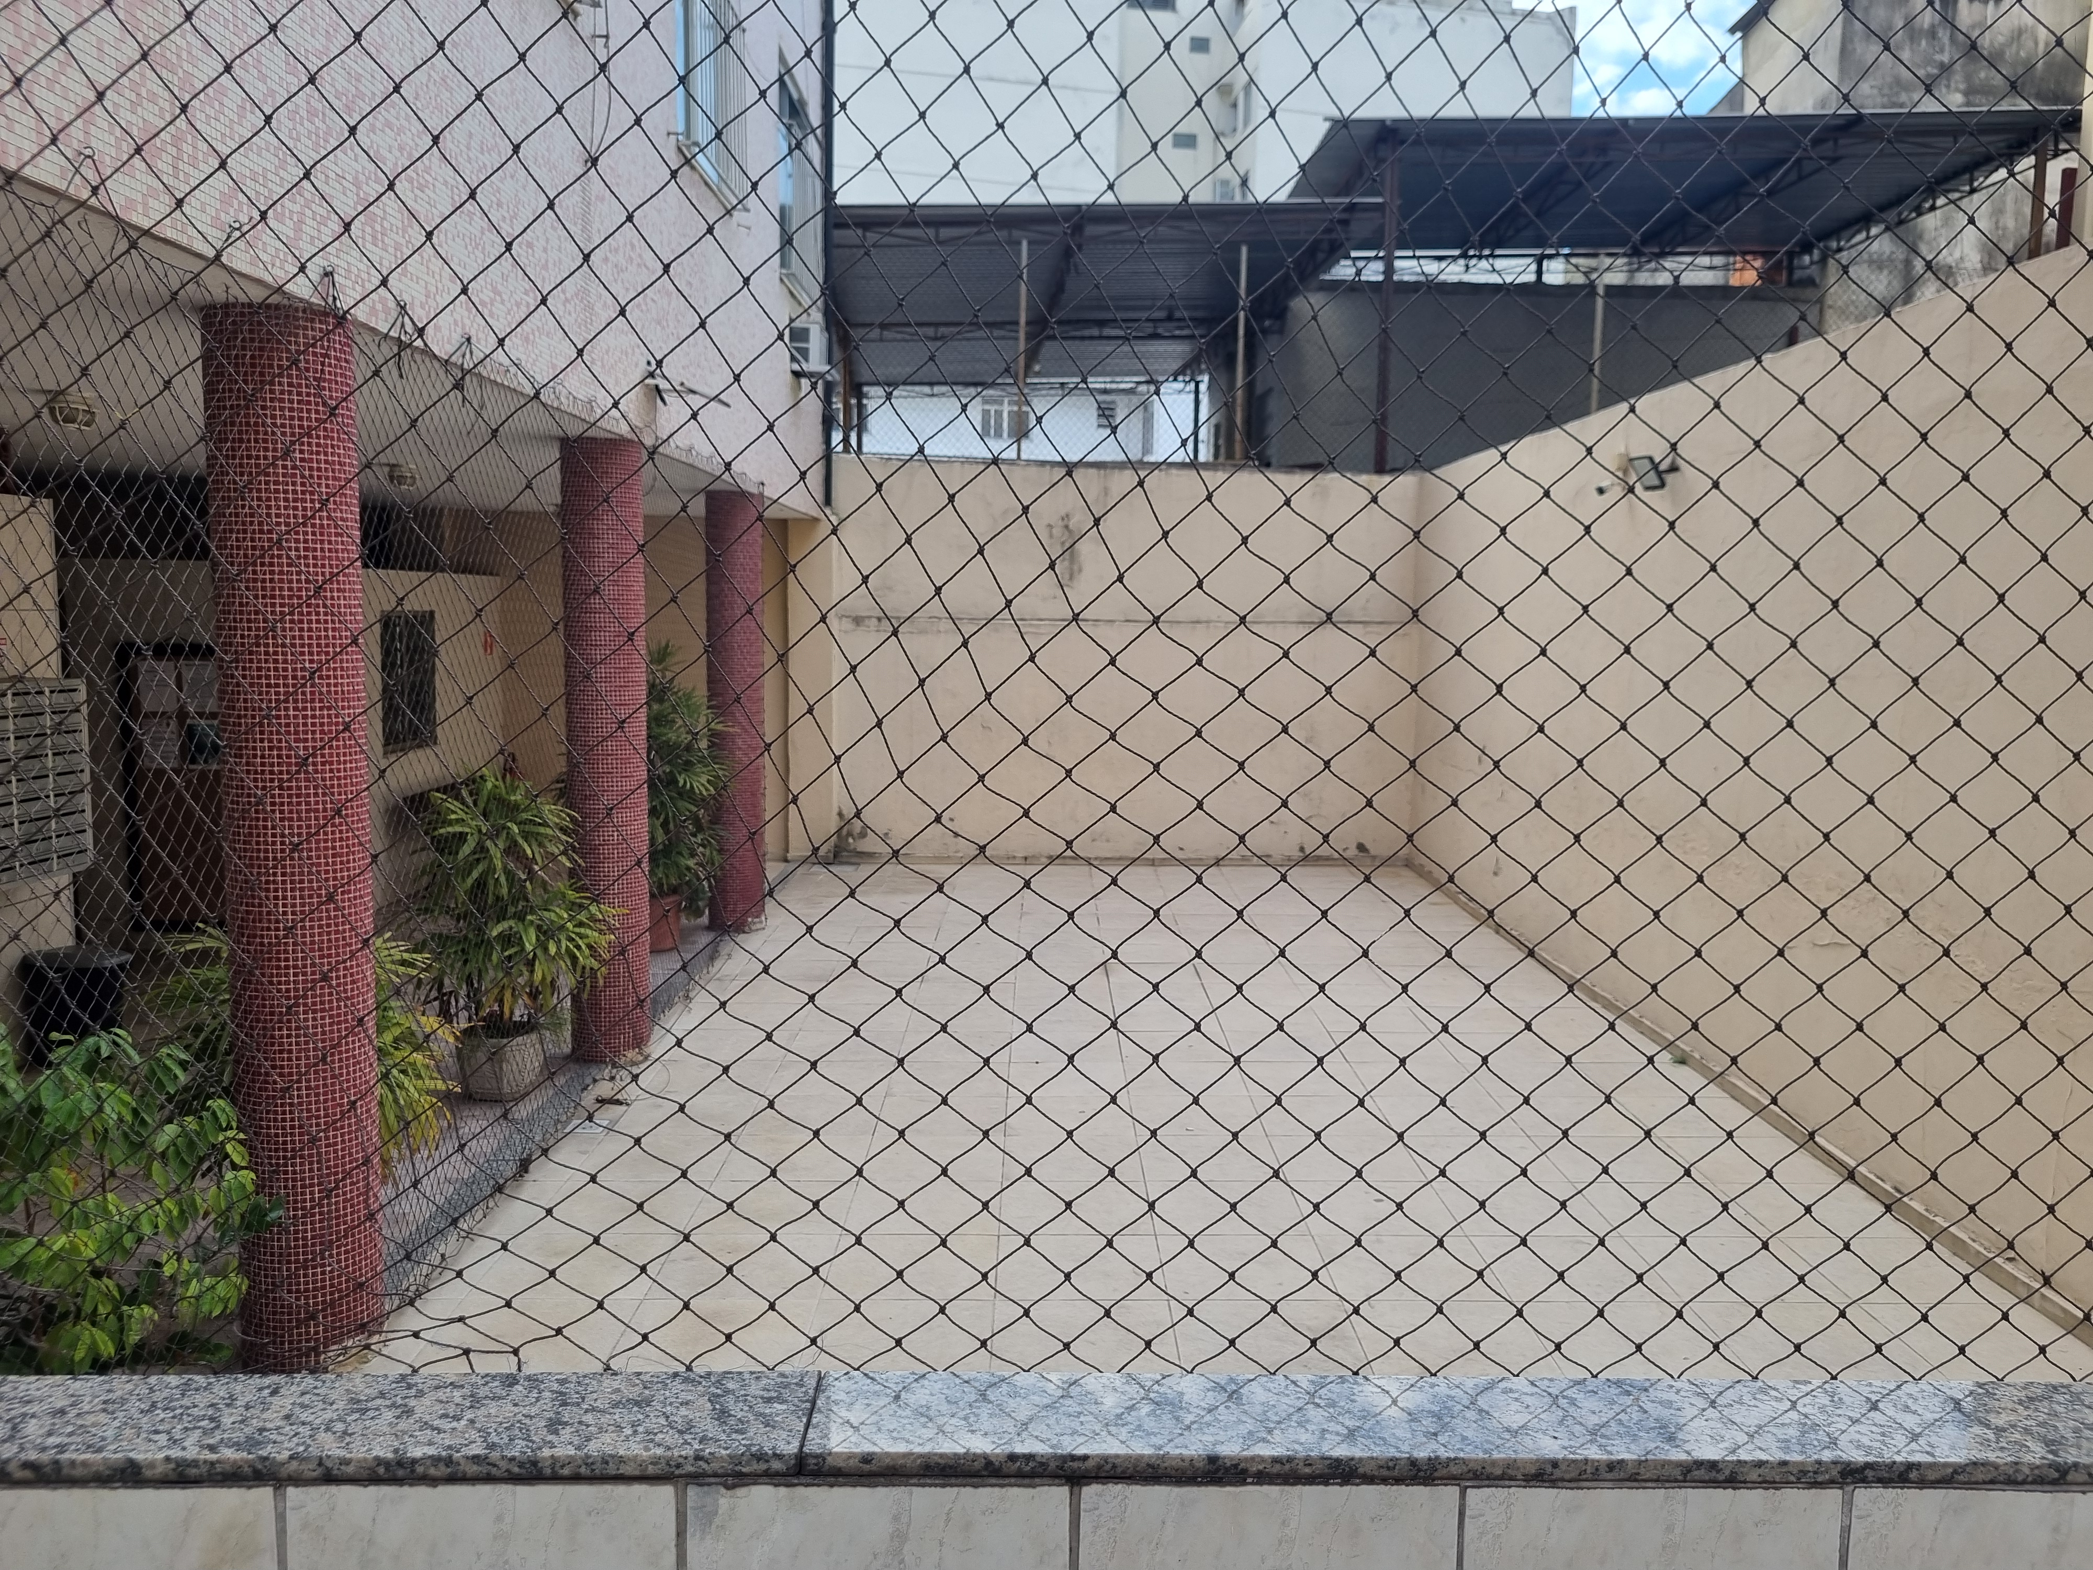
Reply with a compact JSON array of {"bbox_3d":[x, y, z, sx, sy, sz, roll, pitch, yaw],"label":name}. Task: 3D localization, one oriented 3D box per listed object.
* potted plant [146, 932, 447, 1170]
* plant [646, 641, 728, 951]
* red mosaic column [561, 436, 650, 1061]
[{"bbox_3d":[-2.639,1.038,5.649,1.021,1.028,0.920,1,6,0],"label":"potted plant"},{"bbox_3d":[-2.562,0.066,10.222,0.974,1.986,0.880,1,6,0],"label":"plant"},{"bbox_3d":[-2.149,-0.160,7.699,0.384,2.987,0.384,1,6,0],"label":"red mosaic column"}]

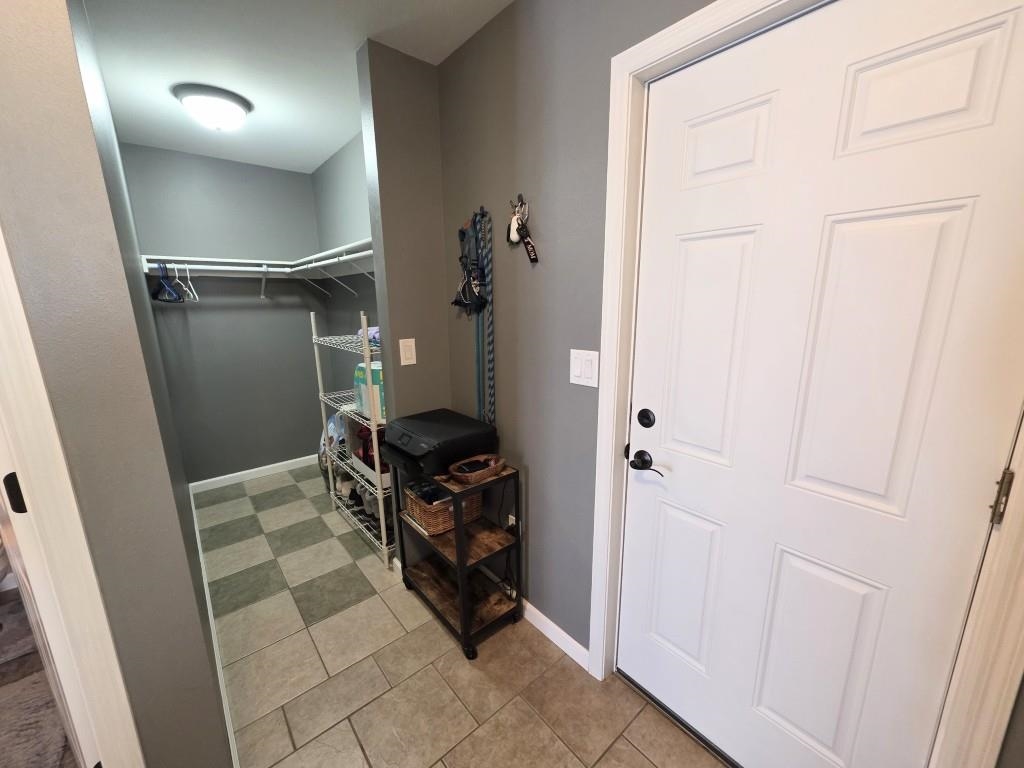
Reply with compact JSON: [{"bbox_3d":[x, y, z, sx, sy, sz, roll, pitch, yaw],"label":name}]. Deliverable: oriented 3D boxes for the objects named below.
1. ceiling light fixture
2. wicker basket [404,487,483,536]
[{"bbox_3d":[-1.474,-1.350,1.918,0.330,0.135,0.330,-11,16,-40],"label":"ceiling light fixture"},{"bbox_3d":[-0.340,0.579,1.884,0.265,0.140,0.260,-11,16,-40],"label":"wicker basket"}]

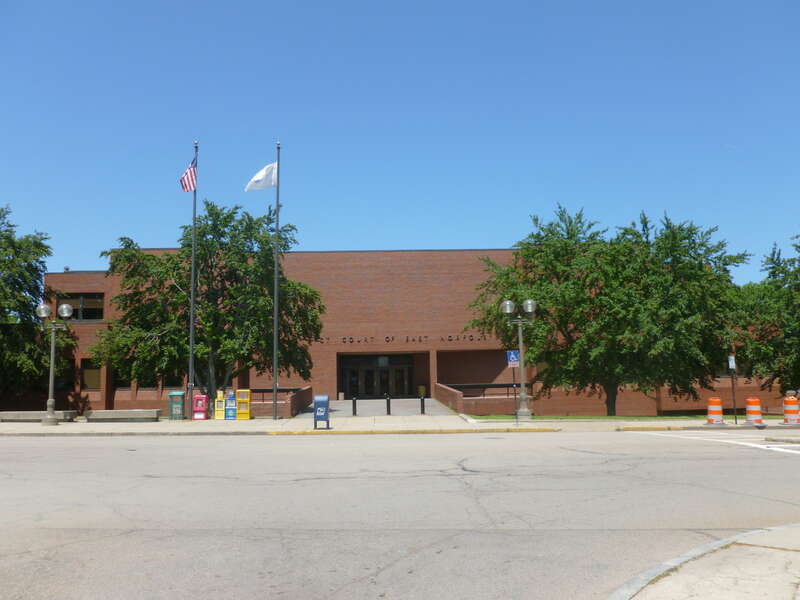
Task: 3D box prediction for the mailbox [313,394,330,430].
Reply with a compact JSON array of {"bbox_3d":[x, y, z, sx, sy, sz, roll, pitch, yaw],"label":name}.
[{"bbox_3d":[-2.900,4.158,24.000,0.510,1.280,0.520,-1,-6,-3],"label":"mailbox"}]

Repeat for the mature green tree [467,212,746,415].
[{"bbox_3d":[9.216,0.398,28.602,11.800,9.251,11.000,-1,-6,0],"label":"mature green tree"}]

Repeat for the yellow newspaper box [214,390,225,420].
[{"bbox_3d":[-7.831,4.598,28.200,0.420,1.260,0.420,-1,-6,-3],"label":"yellow newspaper box"}]

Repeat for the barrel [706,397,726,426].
[{"bbox_3d":[11.585,4.073,23.791,0.660,1.030,0.660,-1,-6,0],"label":"barrel"}]

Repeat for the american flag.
[{"bbox_3d":[-9.530,-5.636,29.200,0.750,1.540,0.450,-1,-6,-3],"label":"american flag"}]

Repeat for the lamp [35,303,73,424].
[{"bbox_3d":[-13.575,2.493,25.295,1.410,4.696,0.650,-1,-6,0],"label":"lamp"}]

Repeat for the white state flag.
[{"bbox_3d":[-6.225,-5.543,29.042,1.468,1.280,0.400,-1,-6,0],"label":"white state flag"}]

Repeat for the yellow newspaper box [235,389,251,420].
[{"bbox_3d":[-6.798,4.585,28.200,0.540,1.290,0.450,-1,-6,-3],"label":"yellow newspaper box"}]

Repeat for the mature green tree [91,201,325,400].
[{"bbox_3d":[-9.281,0.434,31.200,11.000,10.200,10.300,-1,-6,-3],"label":"mature green tree"}]

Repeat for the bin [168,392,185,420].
[{"bbox_3d":[-9.727,4.624,28.200,0.580,1.190,0.560,-1,-6,-3],"label":"bin"}]

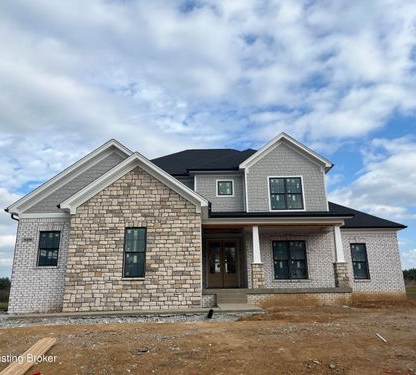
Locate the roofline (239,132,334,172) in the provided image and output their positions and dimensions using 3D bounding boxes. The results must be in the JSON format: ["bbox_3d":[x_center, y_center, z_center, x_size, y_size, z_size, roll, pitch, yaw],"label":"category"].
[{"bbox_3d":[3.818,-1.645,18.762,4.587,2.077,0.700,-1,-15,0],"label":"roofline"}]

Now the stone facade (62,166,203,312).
[{"bbox_3d":[-2.507,1.718,13.319,4.625,5.007,0.500,-1,-15,0],"label":"stone facade"}]

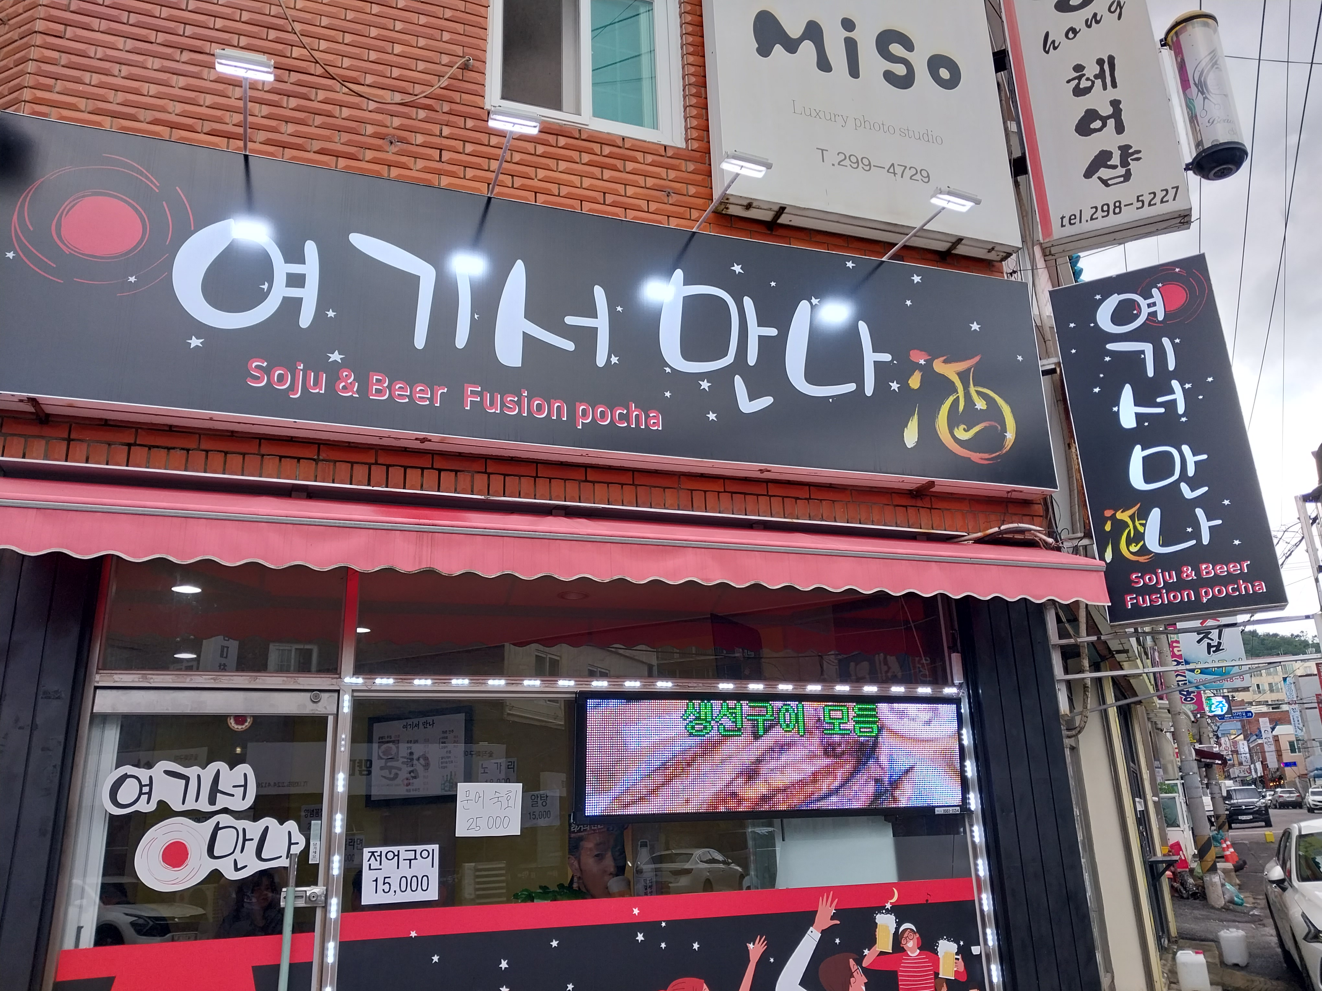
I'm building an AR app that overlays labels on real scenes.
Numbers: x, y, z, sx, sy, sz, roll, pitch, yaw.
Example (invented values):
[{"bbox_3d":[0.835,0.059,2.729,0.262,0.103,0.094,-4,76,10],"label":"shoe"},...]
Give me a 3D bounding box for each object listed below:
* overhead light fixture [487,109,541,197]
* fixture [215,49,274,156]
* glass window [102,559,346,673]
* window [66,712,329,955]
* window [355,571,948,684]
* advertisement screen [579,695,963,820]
[{"bbox_3d":[-0.705,-1.472,4.354,0.210,0.100,0.645,4,-18,-19],"label":"overhead light fixture"},{"bbox_3d":[-1.674,-1.547,4.013,0.210,0.100,0.645,4,-18,-19],"label":"fixture"},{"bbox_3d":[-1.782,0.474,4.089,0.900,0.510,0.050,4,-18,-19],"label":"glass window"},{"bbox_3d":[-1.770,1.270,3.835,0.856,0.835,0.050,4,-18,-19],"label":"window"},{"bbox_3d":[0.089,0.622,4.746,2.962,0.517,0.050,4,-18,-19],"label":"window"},{"bbox_3d":[0.564,1.215,4.637,1.995,0.550,0.080,4,-14,-19],"label":"advertisement screen"}]

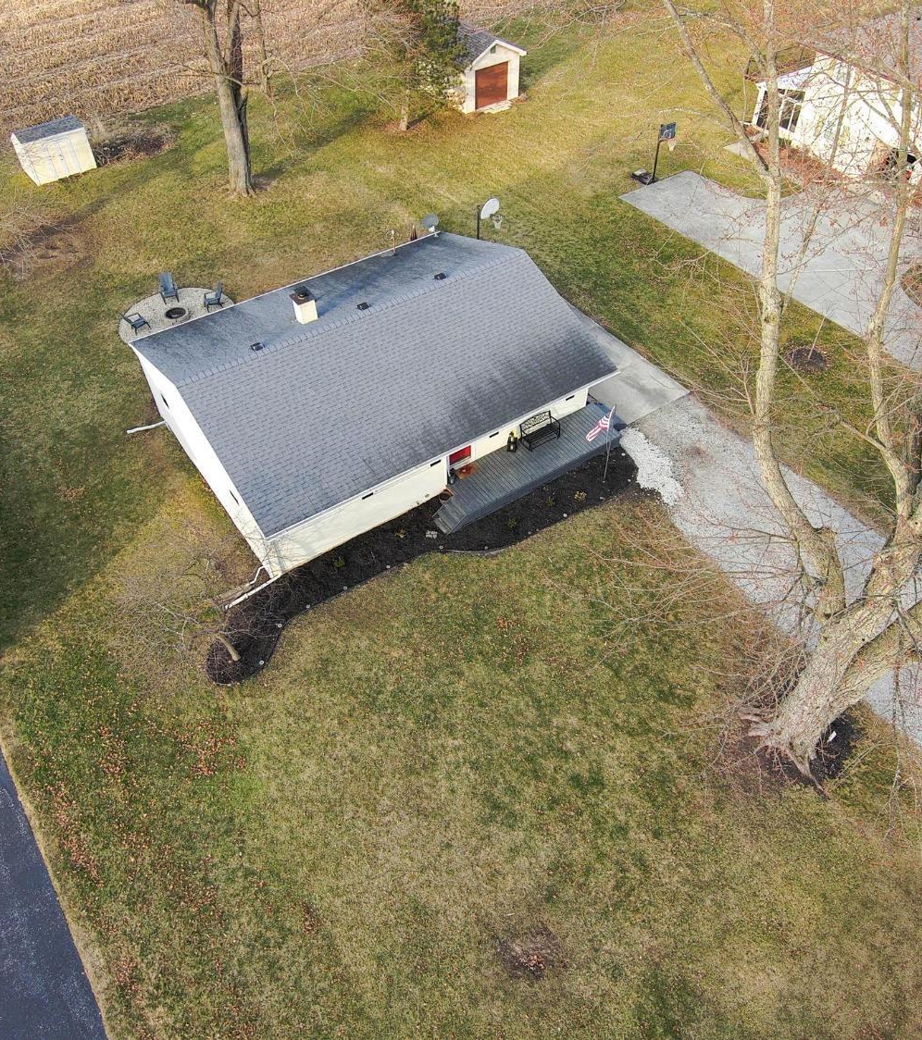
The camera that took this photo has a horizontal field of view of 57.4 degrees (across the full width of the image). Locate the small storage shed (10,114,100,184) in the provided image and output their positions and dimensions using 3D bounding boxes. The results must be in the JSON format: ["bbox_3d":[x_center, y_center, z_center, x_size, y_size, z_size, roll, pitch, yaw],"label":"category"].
[{"bbox_3d":[-19.986,-18.250,41.126,3.020,2.250,2.250,-31,55,-24],"label":"small storage shed"}]

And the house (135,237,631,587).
[{"bbox_3d":[-2.981,-5.098,27.762,12.400,4.500,10.340,-27,54,-22],"label":"house"}]

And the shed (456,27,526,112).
[{"bbox_3d":[0.558,-25.266,46.334,4.150,3.350,4.600,-29,54,-23],"label":"shed"}]

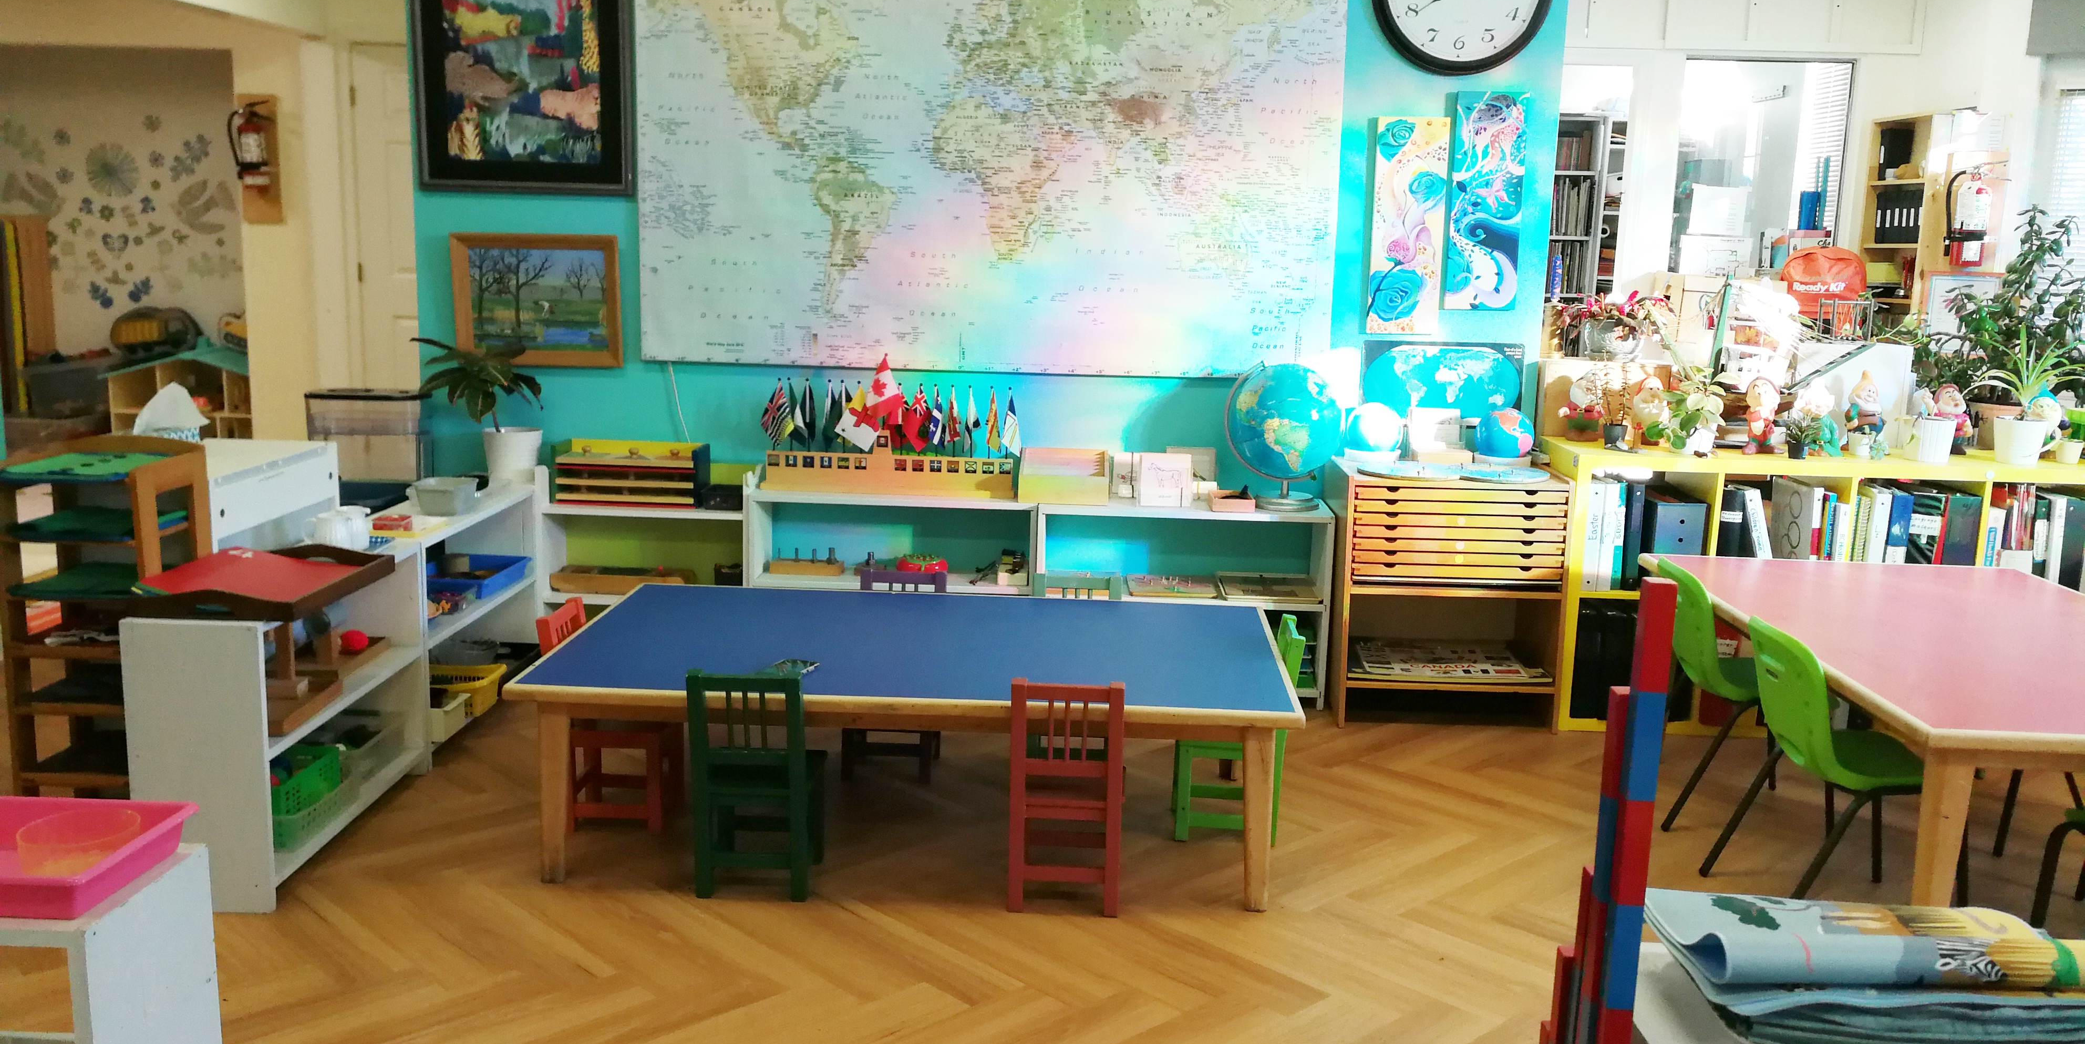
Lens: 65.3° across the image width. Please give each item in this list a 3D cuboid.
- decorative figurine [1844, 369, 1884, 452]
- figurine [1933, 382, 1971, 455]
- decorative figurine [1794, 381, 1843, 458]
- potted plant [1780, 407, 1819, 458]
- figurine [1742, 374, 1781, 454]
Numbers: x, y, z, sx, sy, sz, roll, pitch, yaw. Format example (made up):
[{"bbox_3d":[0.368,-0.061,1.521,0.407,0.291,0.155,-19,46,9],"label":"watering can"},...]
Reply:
[{"bbox_3d":[2.297,-0.308,4.545,0.115,0.235,0.110,1,10,-4],"label":"decorative figurine"},{"bbox_3d":[2.586,-0.296,4.631,0.125,0.197,0.105,2,10,3],"label":"figurine"},{"bbox_3d":[2.128,-0.283,4.462,0.130,0.210,0.120,5,11,19],"label":"decorative figurine"},{"bbox_3d":[2.034,-0.237,4.371,0.110,0.135,0.110,2,10,1],"label":"potted plant"},{"bbox_3d":[1.959,-0.294,4.434,0.105,0.215,0.100,3,10,6],"label":"figurine"}]

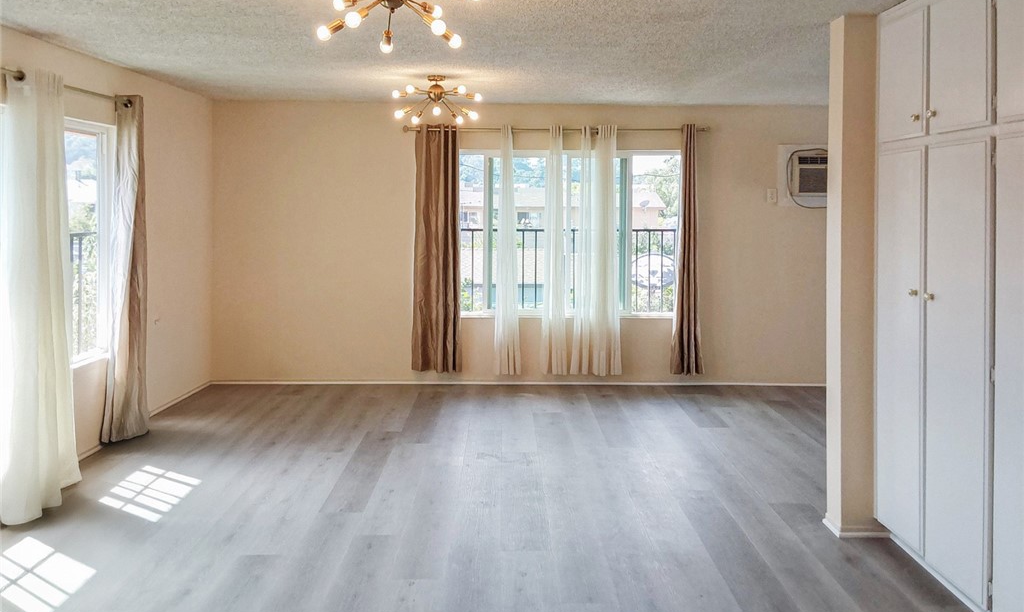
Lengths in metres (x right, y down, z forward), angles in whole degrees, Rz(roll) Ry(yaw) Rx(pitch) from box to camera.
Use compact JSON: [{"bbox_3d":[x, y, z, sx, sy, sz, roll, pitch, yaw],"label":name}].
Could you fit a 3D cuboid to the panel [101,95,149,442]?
[{"bbox_3d":[-2.411,-0.234,5.180,0.180,2.100,0.280,0,5,0],"label":"panel"}]

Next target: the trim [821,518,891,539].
[{"bbox_3d":[1.626,1.039,3.920,0.245,0.055,0.190,0,5,0],"label":"trim"}]

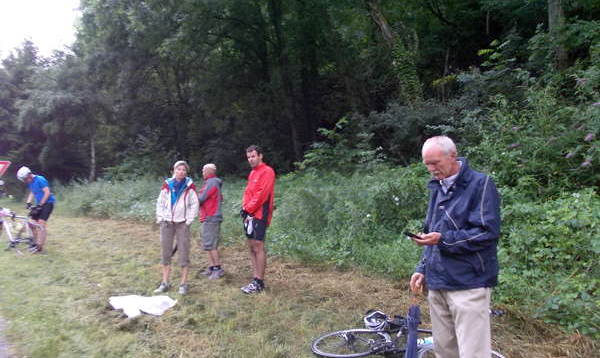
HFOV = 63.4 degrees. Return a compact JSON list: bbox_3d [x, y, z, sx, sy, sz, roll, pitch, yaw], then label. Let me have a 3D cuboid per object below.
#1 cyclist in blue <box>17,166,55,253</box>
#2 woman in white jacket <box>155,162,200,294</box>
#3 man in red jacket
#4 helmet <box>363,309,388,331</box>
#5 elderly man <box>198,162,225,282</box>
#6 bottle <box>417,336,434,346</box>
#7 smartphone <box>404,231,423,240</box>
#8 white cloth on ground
[{"bbox_3d":[-4.796,0.553,8.800,0.680,1.530,0.550,-1,2,-30],"label":"cyclist in blue"},{"bbox_3d":[-1.552,0.603,6.100,0.560,1.640,0.360,0,1,-3],"label":"woman in white jacket"},{"bbox_3d":[-0.532,0.494,6.000,0.400,1.770,0.480,-1,2,-38],"label":"man in red jacket"},{"bbox_3d":[0.700,1.305,4.500,0.270,0.170,0.200,-4,34,5],"label":"helmet"},{"bbox_3d":[-1.295,0.607,7.100,0.400,1.670,0.500,0,2,9],"label":"elderly man"},{"bbox_3d":[0.981,1.266,3.780,0.200,0.073,0.073,-4,0,-3],"label":"bottle"},{"bbox_3d":[0.596,0.297,2.550,0.105,0.014,0.055,22,0,-15],"label":"smartphone"},{"bbox_3d":[-1.690,1.355,5.200,0.740,0.080,0.520,-1,2,-18],"label":"white cloth on ground"}]

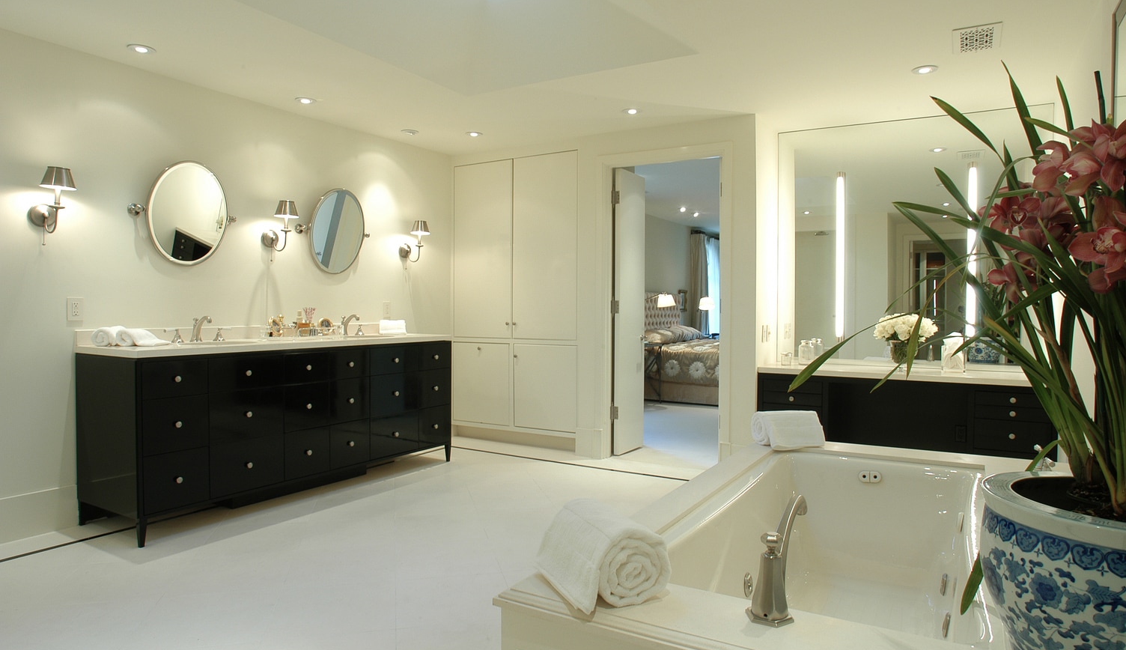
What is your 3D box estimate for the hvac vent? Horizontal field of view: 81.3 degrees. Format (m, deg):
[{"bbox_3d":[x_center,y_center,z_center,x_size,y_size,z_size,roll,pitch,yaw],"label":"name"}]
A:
[{"bbox_3d":[1.854,-1.281,2.938,0.183,0.014,0.310,1,2,31],"label":"hvac vent"}]

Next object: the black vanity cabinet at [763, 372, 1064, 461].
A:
[{"bbox_3d":[2.129,0.666,4.217,1.609,0.681,0.530,1,2,29],"label":"black vanity cabinet"}]

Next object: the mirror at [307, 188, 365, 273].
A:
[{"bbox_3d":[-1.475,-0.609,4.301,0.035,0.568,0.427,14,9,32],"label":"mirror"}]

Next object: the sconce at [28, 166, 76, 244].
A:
[{"bbox_3d":[-2.437,-0.566,3.133,0.246,0.353,0.147,1,2,32],"label":"sconce"}]

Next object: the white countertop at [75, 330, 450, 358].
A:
[{"bbox_3d":[-1.644,0.071,4.059,0.618,0.115,2.116,1,2,32],"label":"white countertop"}]

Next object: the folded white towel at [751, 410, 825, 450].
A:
[{"bbox_3d":[0.987,0.453,2.869,0.270,0.145,0.165,0,1,-10],"label":"folded white towel"}]

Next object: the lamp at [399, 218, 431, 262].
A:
[{"bbox_3d":[-1.084,-0.615,4.817,0.240,0.315,0.150,1,2,33],"label":"lamp"}]

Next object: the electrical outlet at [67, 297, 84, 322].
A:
[{"bbox_3d":[-2.321,-0.074,3.123,0.009,0.114,0.070,1,2,33],"label":"electrical outlet"}]

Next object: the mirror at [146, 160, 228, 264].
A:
[{"bbox_3d":[-2.126,-0.624,3.733,0.035,0.602,0.454,11,7,32],"label":"mirror"}]

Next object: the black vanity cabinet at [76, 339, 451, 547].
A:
[{"bbox_3d":[-1.646,0.566,4.072,0.618,0.876,2.116,1,2,32],"label":"black vanity cabinet"}]

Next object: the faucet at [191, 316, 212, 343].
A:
[{"bbox_3d":[-2.054,0.025,3.731,0.180,0.153,0.060,1,2,32],"label":"faucet"}]

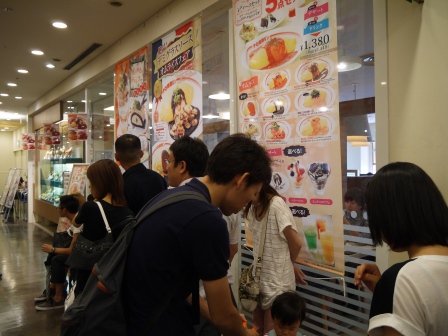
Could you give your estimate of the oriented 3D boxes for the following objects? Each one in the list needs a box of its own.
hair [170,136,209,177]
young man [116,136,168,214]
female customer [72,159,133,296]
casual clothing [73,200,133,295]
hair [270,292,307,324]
[{"bbox_3d":[-0.164,-0.045,1.710,0.195,0.195,0.175,-1,0,30],"label":"hair"},{"bbox_3d":[-0.605,0.640,2.400,0.480,1.700,0.300,-1,0,-16],"label":"young man"},{"bbox_3d":[-0.670,0.715,2.060,0.420,1.550,0.300,-1,0,-29],"label":"female customer"},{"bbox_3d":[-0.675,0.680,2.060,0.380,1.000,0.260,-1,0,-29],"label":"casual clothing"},{"bbox_3d":[0.281,0.605,1.590,0.158,0.150,0.170,2,12,11],"label":"hair"}]

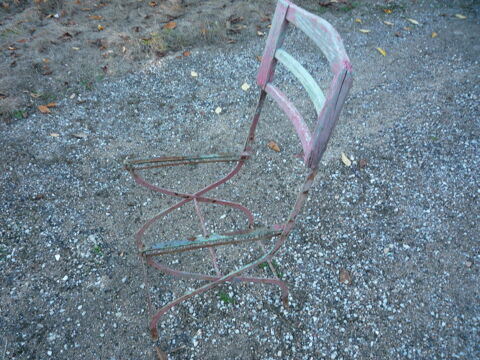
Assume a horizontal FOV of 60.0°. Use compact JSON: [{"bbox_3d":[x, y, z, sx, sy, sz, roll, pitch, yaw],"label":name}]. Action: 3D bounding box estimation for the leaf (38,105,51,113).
[{"bbox_3d":[-1.046,-0.377,2.225,0.092,0.016,0.027,27,46,21],"label":"leaf"}]

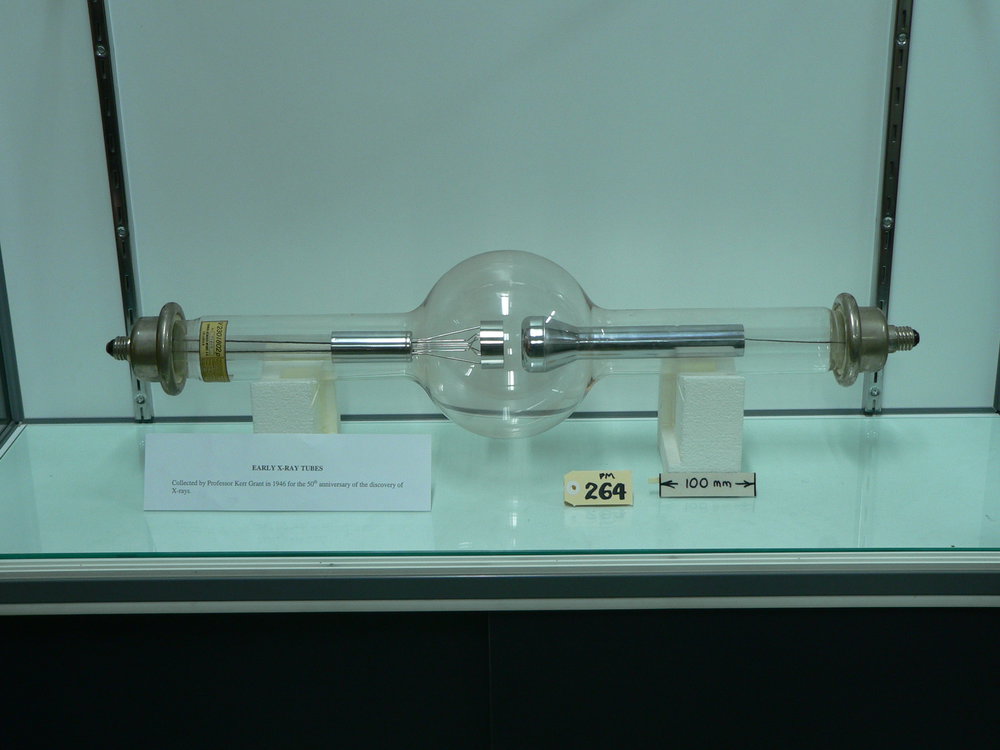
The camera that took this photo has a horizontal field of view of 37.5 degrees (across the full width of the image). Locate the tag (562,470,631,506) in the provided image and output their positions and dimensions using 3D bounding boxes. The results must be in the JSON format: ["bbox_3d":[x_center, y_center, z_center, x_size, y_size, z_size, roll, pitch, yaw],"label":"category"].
[{"bbox_3d":[0.103,0.119,1.539,0.071,0.035,0.003,-1,-8,1],"label":"tag"}]

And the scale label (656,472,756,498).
[{"bbox_3d":[0.219,0.116,1.552,0.101,0.026,0.004,-1,-7,1],"label":"scale label"}]

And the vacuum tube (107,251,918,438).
[{"bbox_3d":[0.011,-0.032,1.573,0.866,0.200,0.200,-1,20,1],"label":"vacuum tube"}]

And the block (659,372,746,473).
[{"bbox_3d":[0.217,0.042,1.598,0.077,0.129,0.124,-1,20,1],"label":"block"}]

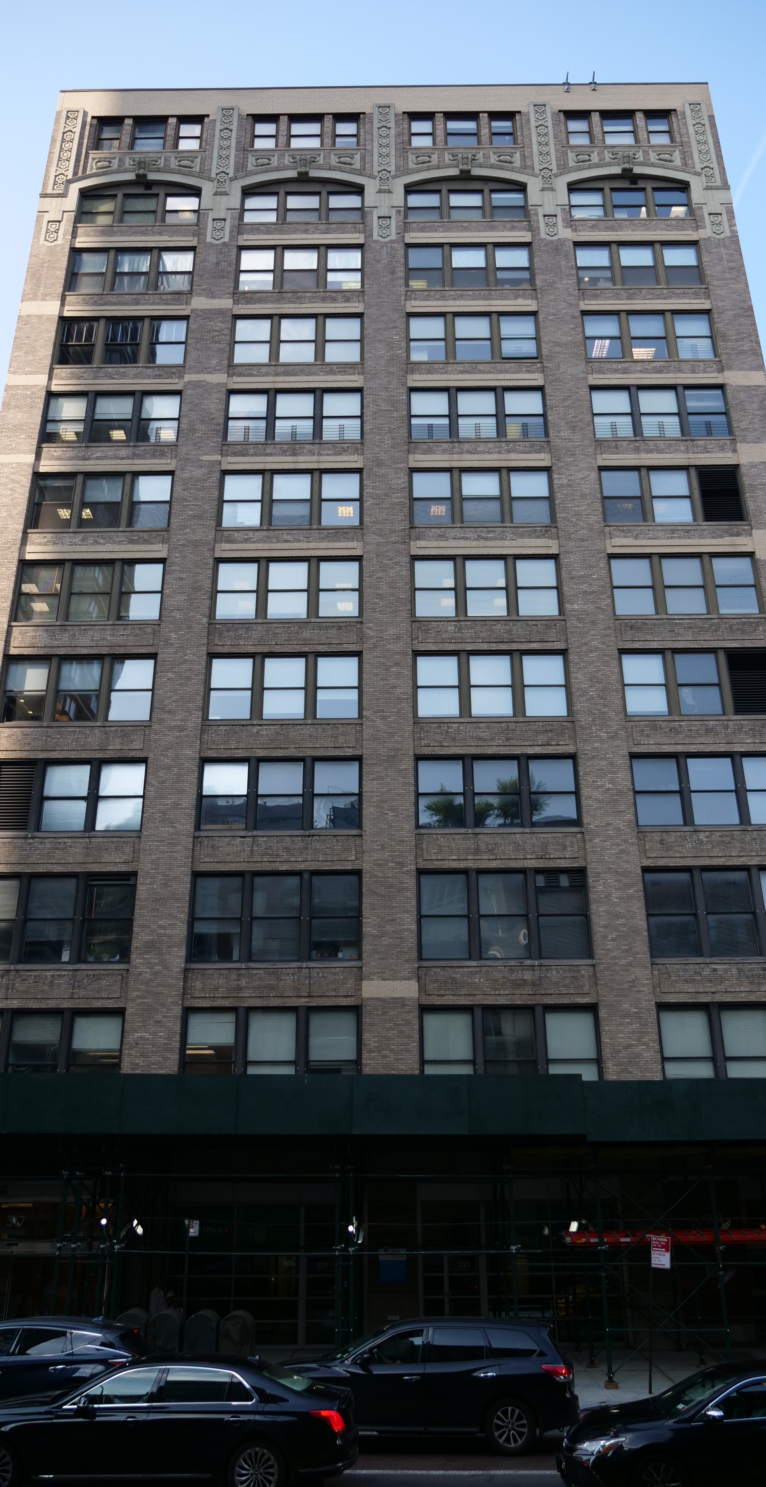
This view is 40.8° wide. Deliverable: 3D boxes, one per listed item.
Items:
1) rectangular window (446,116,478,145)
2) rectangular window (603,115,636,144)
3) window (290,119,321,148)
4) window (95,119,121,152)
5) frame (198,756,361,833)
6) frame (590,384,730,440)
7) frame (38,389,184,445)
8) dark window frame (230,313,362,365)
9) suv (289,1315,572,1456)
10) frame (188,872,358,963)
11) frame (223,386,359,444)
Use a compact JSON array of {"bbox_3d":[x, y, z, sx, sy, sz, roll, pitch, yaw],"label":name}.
[{"bbox_3d":[3.288,-25.557,42.991,1.240,1.823,0.200,-1,-24,1],"label":"rectangular window"},{"bbox_3d":[9.559,-24.892,41.840,1.205,1.641,0.200,-1,-24,0],"label":"rectangular window"},{"bbox_3d":[-3.153,-25.146,42.491,1.248,1.808,0.220,-1,-24,0],"label":"window"},{"bbox_3d":[-11.491,-25.454,43.141,0.967,1.973,0.200,-1,-24,1],"label":"window"},{"bbox_3d":[-3.119,1.552,31.271,4.776,2.357,0.200,-1,-24,1],"label":"frame"},{"bbox_3d":[9.783,-11.732,36.474,4.685,2.436,0.220,-1,-24,0],"label":"frame"},{"bbox_3d":[-9.517,-11.426,36.173,4.727,2.509,0.300,-1,-24,0],"label":"frame"},{"bbox_3d":[-3.326,-15.594,39.737,4.987,2.587,0.200,0,-24,0],"label":"dark window frame"},{"bbox_3d":[0.548,10.223,16.661,5.000,1.770,1.950,0,-24,0],"label":"suv"},{"bbox_3d":[-2.996,4.905,29.008,4.712,2.548,0.300,-1,-24,0],"label":"frame"},{"bbox_3d":[-3.206,-11.797,37.085,4.935,2.510,0.200,-1,-24,1],"label":"frame"}]

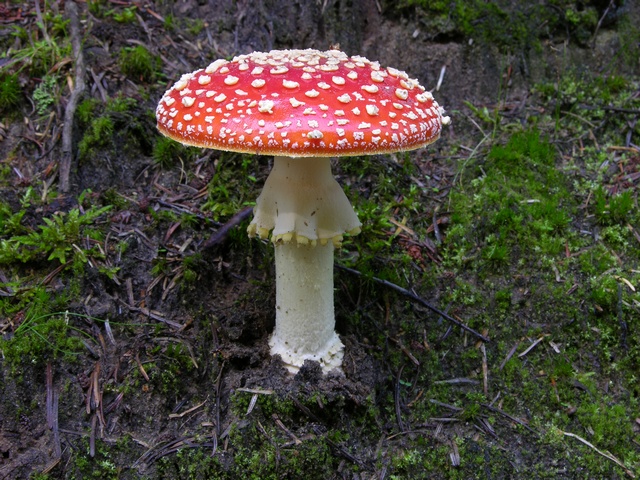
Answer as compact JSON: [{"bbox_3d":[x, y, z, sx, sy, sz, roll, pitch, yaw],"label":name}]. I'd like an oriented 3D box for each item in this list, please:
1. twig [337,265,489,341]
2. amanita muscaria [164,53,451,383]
[{"bbox_3d":[0.049,0.032,0.768,0.096,0.004,0.006,26,61,21],"label":"twig"},{"bbox_3d":[-0.009,-0.014,0.708,0.140,0.157,0.140,1,12,0],"label":"amanita muscaria"}]

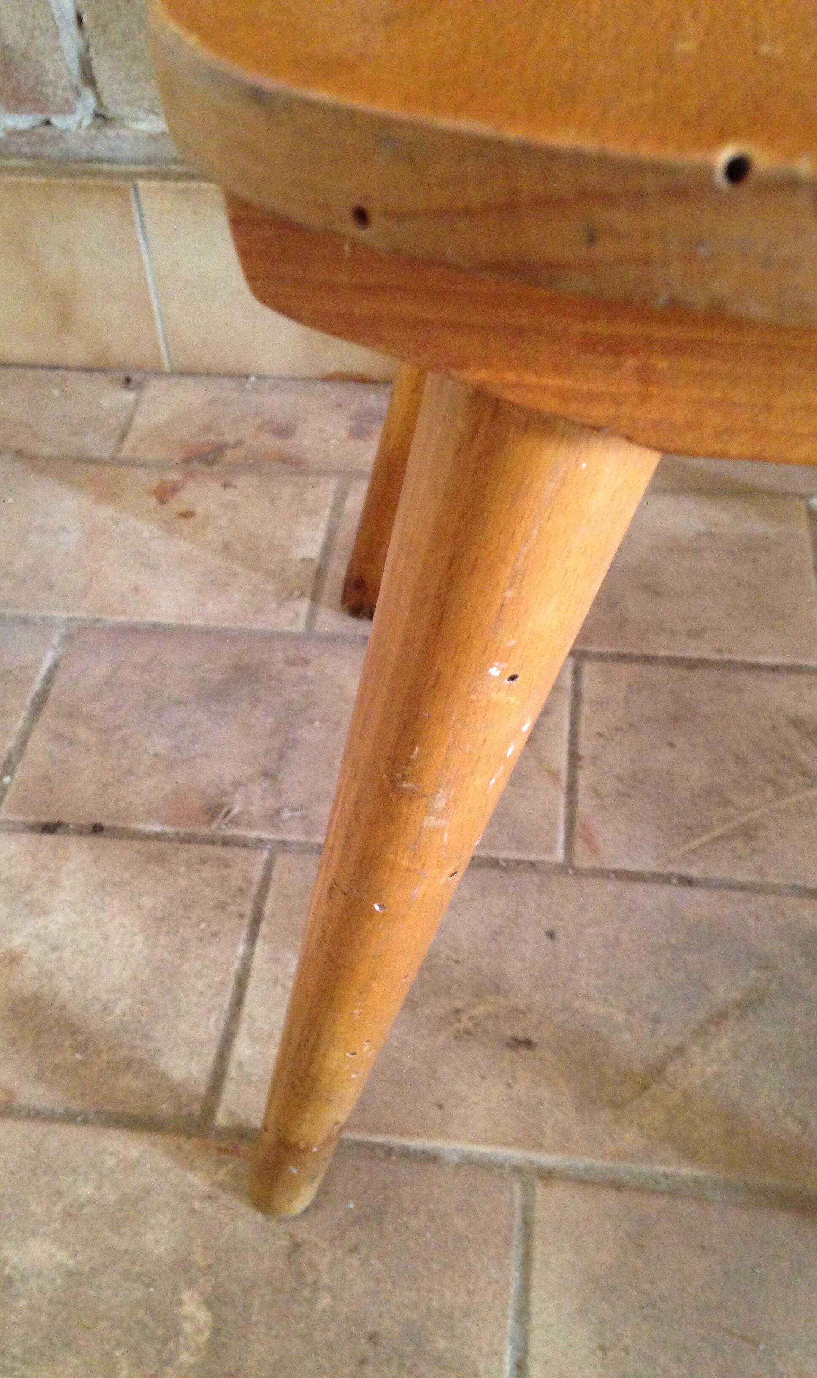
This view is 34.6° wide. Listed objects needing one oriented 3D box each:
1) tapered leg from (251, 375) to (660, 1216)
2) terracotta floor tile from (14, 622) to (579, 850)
[{"bbox_3d":[-0.005,0.045,0.312,0.045,0.266,0.045,19,37,2],"label":"tapered leg"},{"bbox_3d":[-0.042,0.023,0.510,0.205,0.014,0.097,4,49,6],"label":"terracotta floor tile"}]

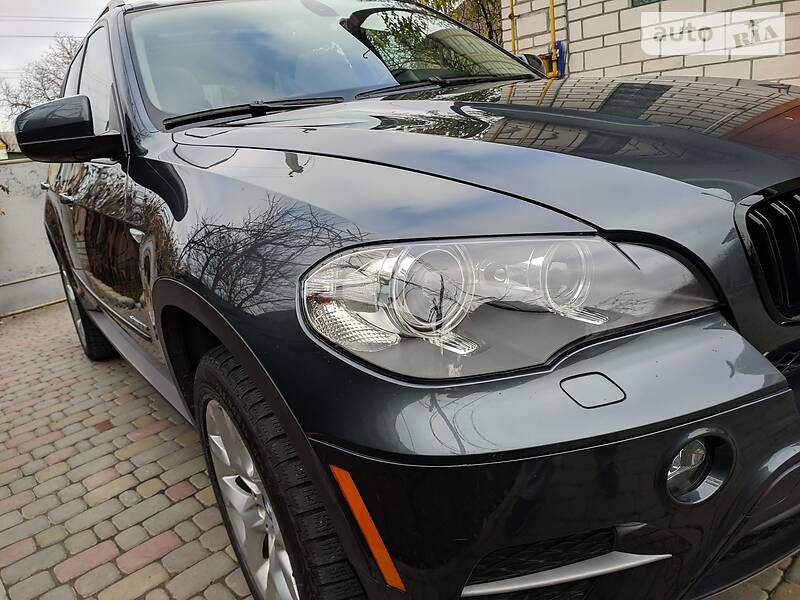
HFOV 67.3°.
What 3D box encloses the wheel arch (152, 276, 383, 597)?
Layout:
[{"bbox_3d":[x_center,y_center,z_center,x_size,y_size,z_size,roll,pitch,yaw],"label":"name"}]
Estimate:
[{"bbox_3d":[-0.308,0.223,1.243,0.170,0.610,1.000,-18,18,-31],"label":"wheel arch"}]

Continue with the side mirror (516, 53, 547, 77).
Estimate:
[{"bbox_3d":[0.585,-1.012,2.768,0.265,0.195,0.170,-18,18,-31],"label":"side mirror"}]

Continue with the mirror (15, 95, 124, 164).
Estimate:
[{"bbox_3d":[-0.976,-0.499,1.766,0.265,0.192,0.170,-18,18,-31],"label":"mirror"}]

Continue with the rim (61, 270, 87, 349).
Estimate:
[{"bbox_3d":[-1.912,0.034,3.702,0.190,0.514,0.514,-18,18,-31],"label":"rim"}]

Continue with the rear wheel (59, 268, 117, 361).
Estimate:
[{"bbox_3d":[-1.887,0.021,3.717,0.265,0.734,0.734,-18,18,-31],"label":"rear wheel"}]

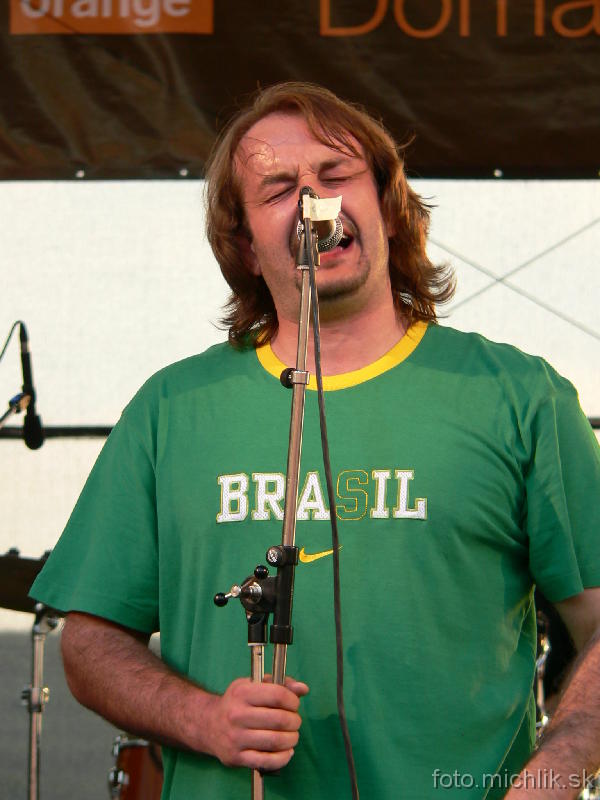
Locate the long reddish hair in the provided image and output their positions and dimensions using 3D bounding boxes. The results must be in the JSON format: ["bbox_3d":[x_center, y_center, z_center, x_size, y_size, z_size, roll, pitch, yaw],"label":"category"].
[{"bbox_3d":[0.029,-0.213,5.950,0.270,0.295,0.240,-9,-13,0],"label":"long reddish hair"}]

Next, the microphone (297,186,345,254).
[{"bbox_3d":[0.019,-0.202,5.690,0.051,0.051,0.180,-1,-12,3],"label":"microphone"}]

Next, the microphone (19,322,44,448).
[{"bbox_3d":[-0.565,-0.028,10.800,0.044,0.265,0.044,-4,2,0],"label":"microphone"}]

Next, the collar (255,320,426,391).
[{"bbox_3d":[0.049,-0.048,5.950,0.198,0.105,0.165,0,-10,0],"label":"collar"}]

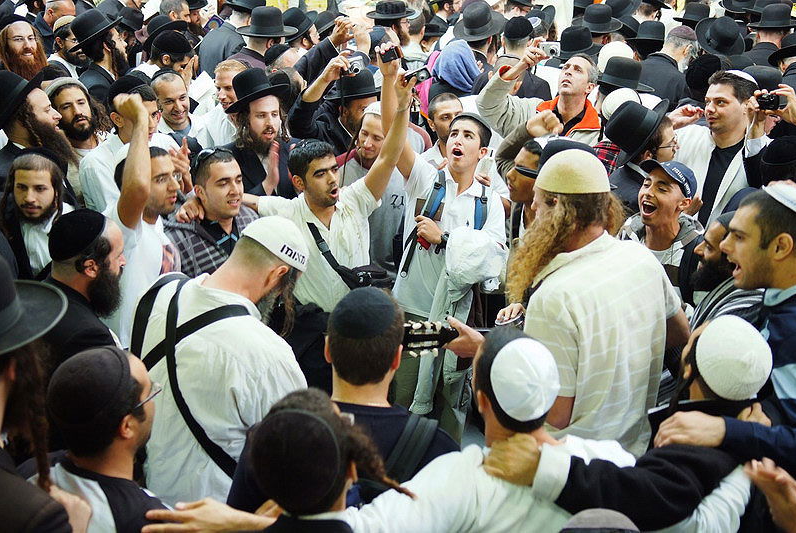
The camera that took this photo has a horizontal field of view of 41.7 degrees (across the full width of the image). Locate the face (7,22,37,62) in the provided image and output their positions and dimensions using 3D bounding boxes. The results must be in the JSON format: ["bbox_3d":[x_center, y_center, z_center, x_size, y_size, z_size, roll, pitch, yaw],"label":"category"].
[{"bbox_3d":[-1.674,-0.998,4.650,0.145,0.185,0.125,-18,25,-33],"label":"face"}]

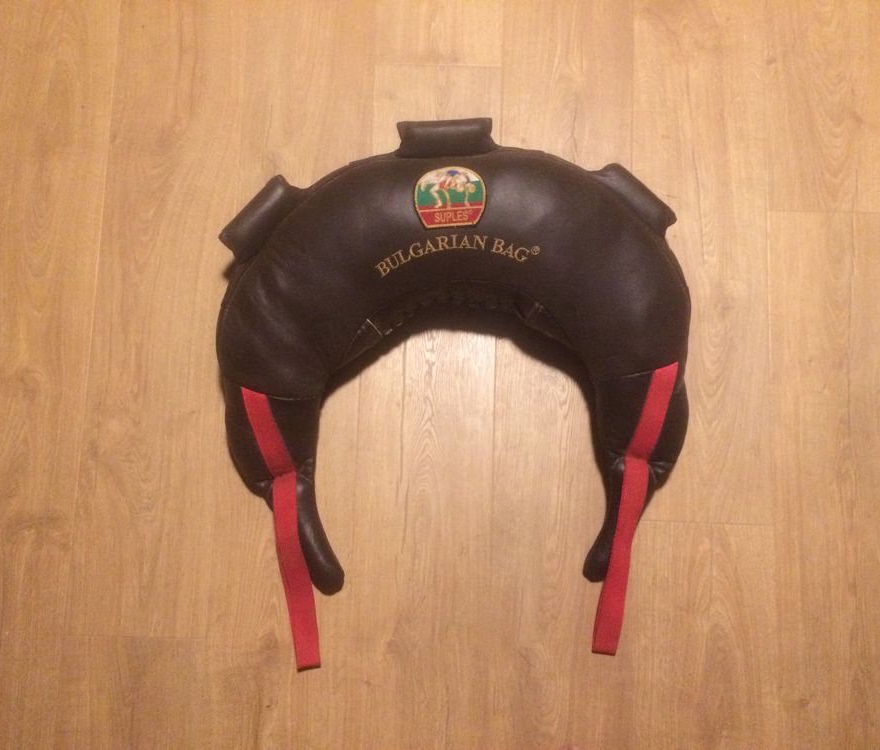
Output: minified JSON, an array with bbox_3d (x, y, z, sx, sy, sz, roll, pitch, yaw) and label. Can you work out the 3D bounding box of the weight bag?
[{"bbox_3d":[0.019,0.013,1.096,0.628,0.170,0.741,-3,83,1],"label":"weight bag"}]

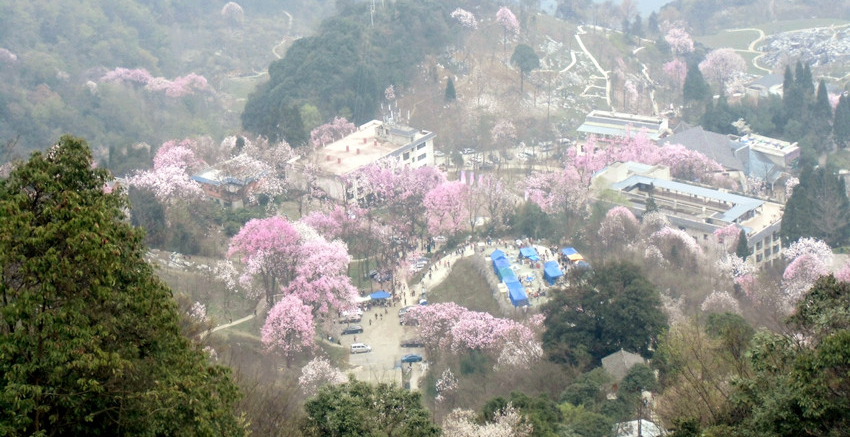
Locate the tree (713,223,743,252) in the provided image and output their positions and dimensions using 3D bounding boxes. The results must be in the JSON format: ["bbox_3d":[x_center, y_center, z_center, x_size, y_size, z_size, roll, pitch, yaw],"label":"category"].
[{"bbox_3d":[71.220,4.830,497.000,7.000,8.000,6.500,-3,23,0],"label":"tree"}]

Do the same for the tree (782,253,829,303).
[{"bbox_3d":[85.610,13.480,475.000,10.200,12.000,10.000,-3,23,0],"label":"tree"}]

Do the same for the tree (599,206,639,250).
[{"bbox_3d":[49.040,3.290,535.000,10.140,13.020,9.630,0,20,0],"label":"tree"}]

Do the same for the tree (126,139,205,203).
[{"bbox_3d":[-72.520,-12.860,590.000,21.800,18.810,20.710,0,20,0],"label":"tree"}]

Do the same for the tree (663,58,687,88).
[{"bbox_3d":[84.080,-47.760,710.000,8.410,12.370,7.990,0,20,0],"label":"tree"}]

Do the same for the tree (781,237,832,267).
[{"bbox_3d":[94.580,9.890,522.000,12.360,10.750,11.750,0,20,0],"label":"tree"}]

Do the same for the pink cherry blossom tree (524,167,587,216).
[{"bbox_3d":[32.760,-6.640,530.000,15.300,12.800,13.000,-3,23,0],"label":"pink cherry blossom tree"}]

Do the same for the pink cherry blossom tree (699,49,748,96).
[{"bbox_3d":[102.870,-50.490,730.000,16.600,16.660,15.770,0,20,0],"label":"pink cherry blossom tree"}]

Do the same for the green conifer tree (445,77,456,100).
[{"bbox_3d":[7.310,-37.250,605.000,3.400,7.200,3.400,-3,23,0],"label":"green conifer tree"}]

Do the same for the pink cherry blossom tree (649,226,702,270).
[{"bbox_3d":[61.940,8.160,522.000,13.350,12.320,12.680,0,20,0],"label":"pink cherry blossom tree"}]

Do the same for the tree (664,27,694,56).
[{"bbox_3d":[81.370,-56.200,675.000,9.600,10.500,9.300,-3,23,0],"label":"tree"}]

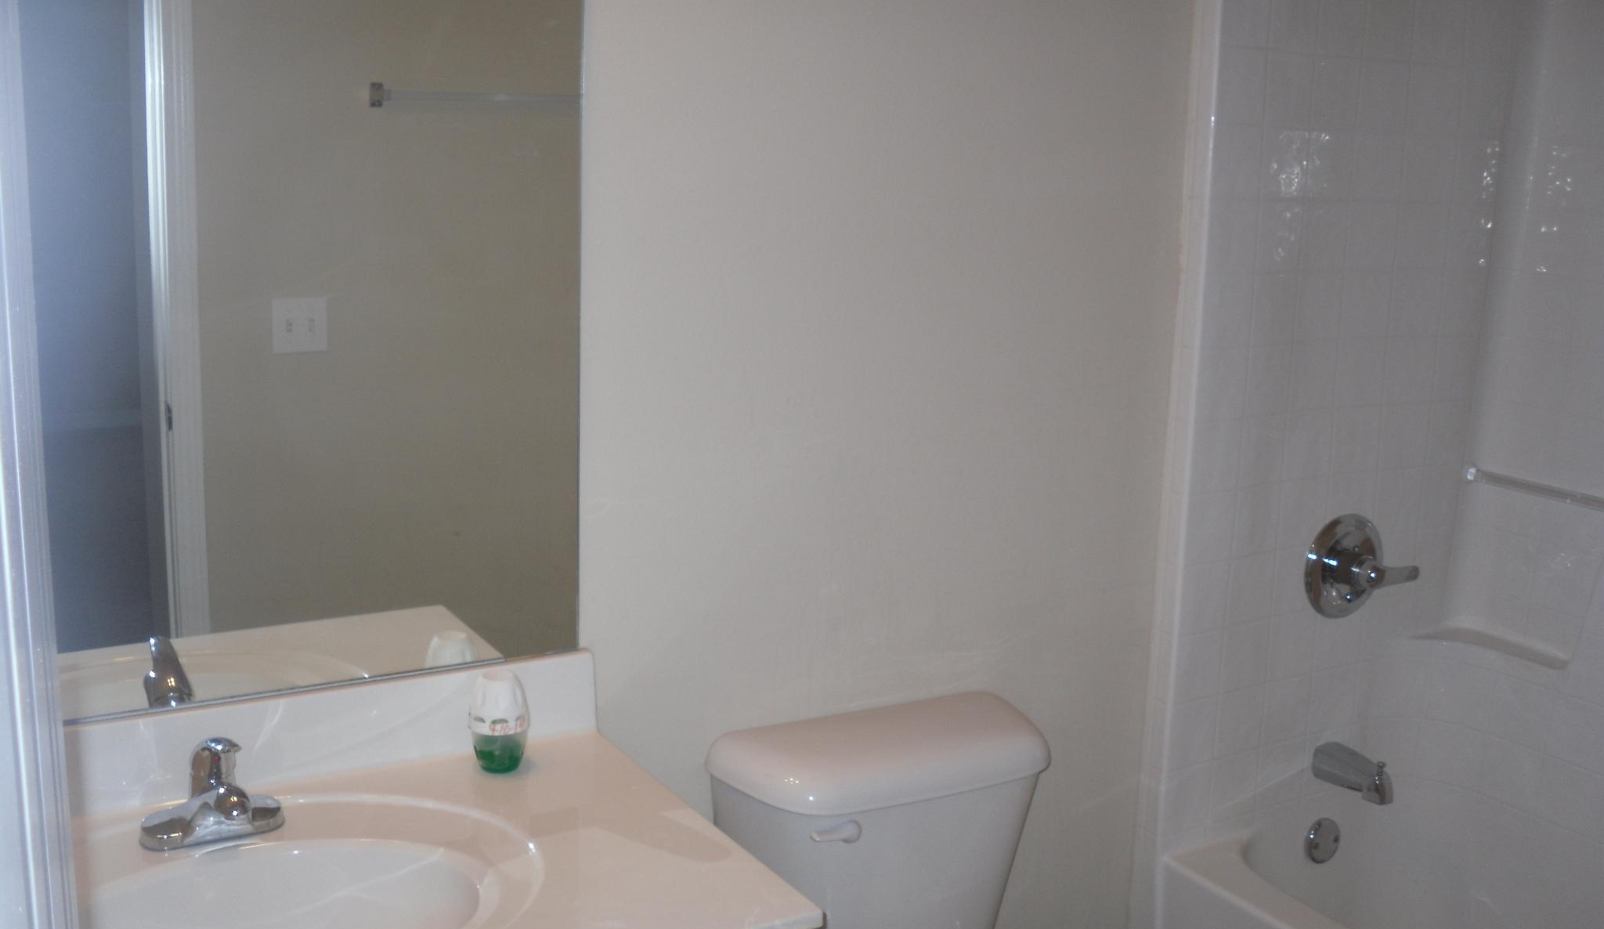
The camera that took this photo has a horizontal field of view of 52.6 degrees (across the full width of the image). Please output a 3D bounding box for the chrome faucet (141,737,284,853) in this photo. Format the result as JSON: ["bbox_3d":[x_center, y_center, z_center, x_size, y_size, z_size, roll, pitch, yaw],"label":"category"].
[{"bbox_3d":[-0.601,0.338,1.677,0.147,0.128,0.154,-5,13,-30],"label":"chrome faucet"}]

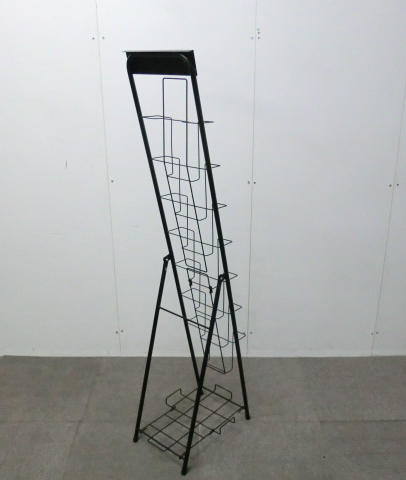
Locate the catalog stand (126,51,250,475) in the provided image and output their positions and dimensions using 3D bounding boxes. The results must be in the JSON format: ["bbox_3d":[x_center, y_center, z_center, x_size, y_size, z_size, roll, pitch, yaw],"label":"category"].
[{"bbox_3d":[-0.040,0.088,1.778,0.283,1.430,0.415,15,25,38],"label":"catalog stand"}]

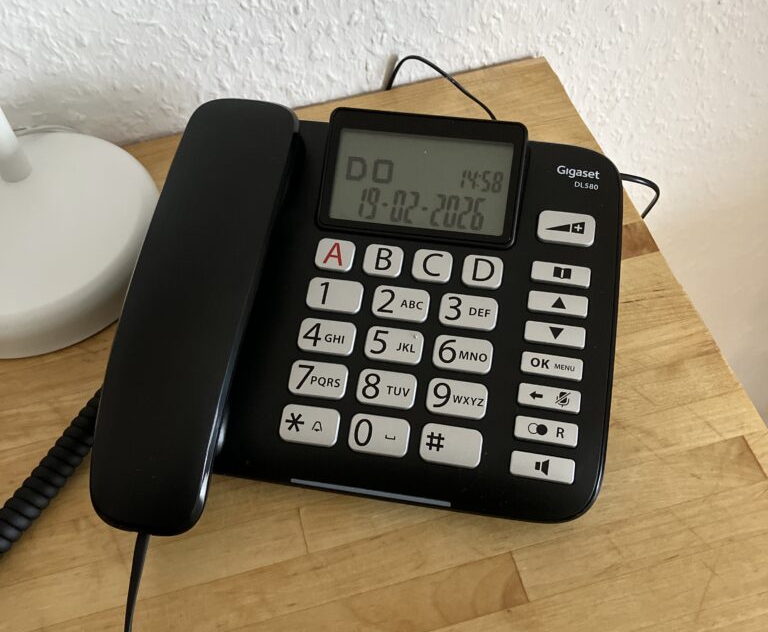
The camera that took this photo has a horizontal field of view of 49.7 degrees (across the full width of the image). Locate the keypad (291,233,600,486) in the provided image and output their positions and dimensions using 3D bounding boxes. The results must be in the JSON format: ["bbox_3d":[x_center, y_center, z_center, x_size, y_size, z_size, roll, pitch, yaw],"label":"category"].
[{"bbox_3d":[0.026,0.018,0.391,0.135,0.009,0.107,7,70,8],"label":"keypad"}]

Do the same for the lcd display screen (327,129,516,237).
[{"bbox_3d":[0.019,-0.066,0.413,0.086,0.008,0.046,7,87,8],"label":"lcd display screen"}]

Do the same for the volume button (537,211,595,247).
[{"bbox_3d":[0.090,-0.042,0.409,0.028,0.006,0.017,7,70,8],"label":"volume button"}]

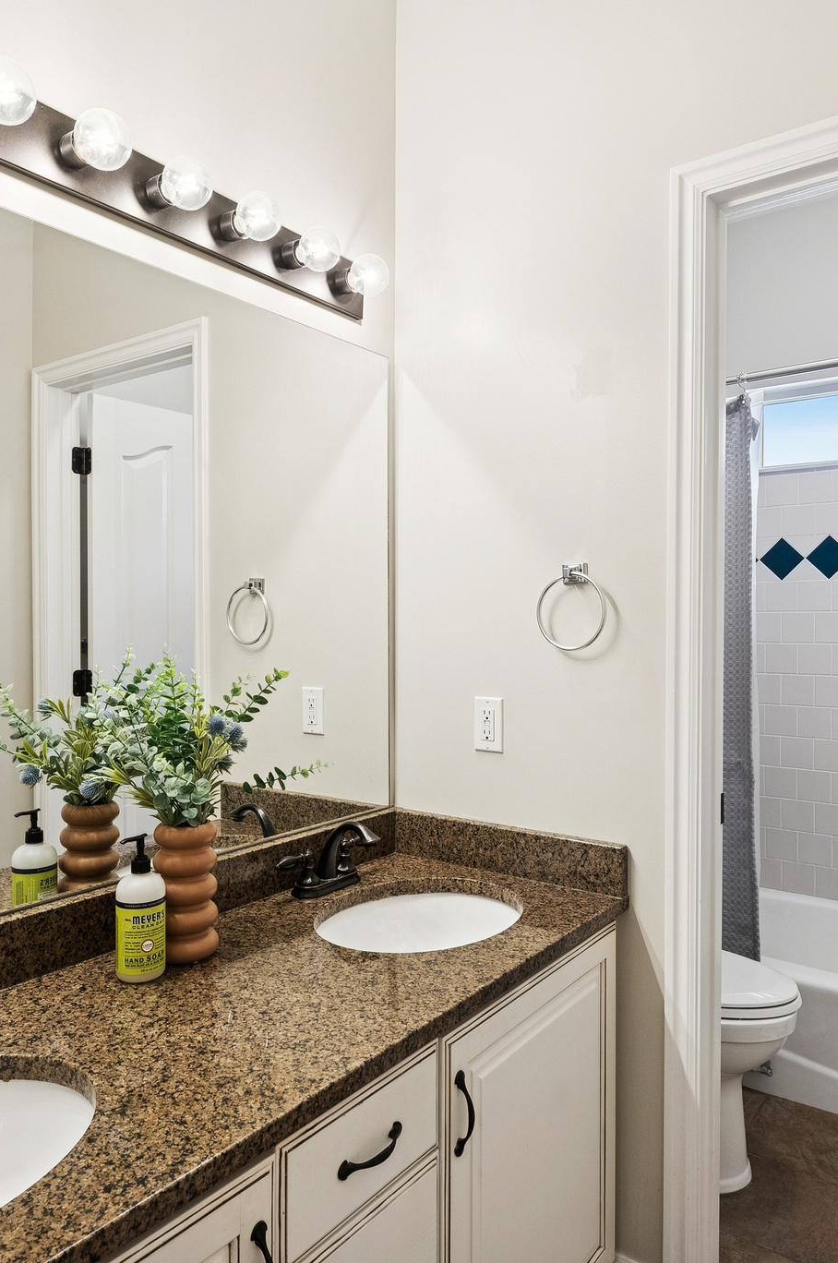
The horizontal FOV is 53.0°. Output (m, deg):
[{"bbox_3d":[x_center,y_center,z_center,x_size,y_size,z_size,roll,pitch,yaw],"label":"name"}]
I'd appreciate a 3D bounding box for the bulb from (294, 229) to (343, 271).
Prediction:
[{"bbox_3d":[-0.195,-0.730,1.614,0.095,0.080,0.080,0,0,36],"label":"bulb"}]

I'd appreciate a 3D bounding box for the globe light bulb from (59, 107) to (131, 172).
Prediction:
[{"bbox_3d":[-0.474,-0.719,1.239,0.110,0.080,0.080,0,1,37],"label":"globe light bulb"}]

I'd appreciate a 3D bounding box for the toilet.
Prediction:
[{"bbox_3d":[0.616,0.919,2.200,0.720,0.740,0.430,0,1,37],"label":"toilet"}]

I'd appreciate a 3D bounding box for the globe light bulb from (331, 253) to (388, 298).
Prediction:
[{"bbox_3d":[-0.112,-0.724,1.716,0.110,0.080,0.080,0,1,37],"label":"globe light bulb"}]

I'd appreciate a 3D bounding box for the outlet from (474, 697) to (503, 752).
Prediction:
[{"bbox_3d":[0.147,0.199,1.790,0.070,0.114,0.009,0,0,36],"label":"outlet"}]

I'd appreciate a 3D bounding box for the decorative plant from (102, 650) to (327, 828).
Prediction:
[{"bbox_3d":[-0.317,0.159,1.296,0.300,0.280,0.290,0,0,0],"label":"decorative plant"}]

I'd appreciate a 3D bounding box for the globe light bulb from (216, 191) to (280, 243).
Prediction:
[{"bbox_3d":[-0.292,-0.723,1.478,0.110,0.080,0.080,0,1,37],"label":"globe light bulb"}]

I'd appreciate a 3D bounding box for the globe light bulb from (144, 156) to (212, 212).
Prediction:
[{"bbox_3d":[-0.385,-0.722,1.365,0.110,0.080,0.080,0,0,36],"label":"globe light bulb"}]

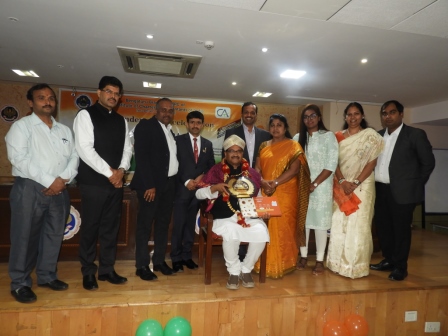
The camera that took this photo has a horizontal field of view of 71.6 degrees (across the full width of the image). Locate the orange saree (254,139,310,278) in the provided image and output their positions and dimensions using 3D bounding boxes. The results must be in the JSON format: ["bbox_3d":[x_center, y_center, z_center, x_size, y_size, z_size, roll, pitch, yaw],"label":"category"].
[{"bbox_3d":[0.570,0.380,3.070,0.530,1.310,0.400,2,-1,24],"label":"orange saree"}]

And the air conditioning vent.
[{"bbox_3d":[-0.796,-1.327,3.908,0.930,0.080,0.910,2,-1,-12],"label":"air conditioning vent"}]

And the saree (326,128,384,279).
[{"bbox_3d":[1.330,0.340,3.140,0.530,1.450,0.400,2,-1,33],"label":"saree"}]

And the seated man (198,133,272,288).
[{"bbox_3d":[0.075,0.358,2.901,0.650,1.320,0.700,2,-1,-9],"label":"seated man"}]

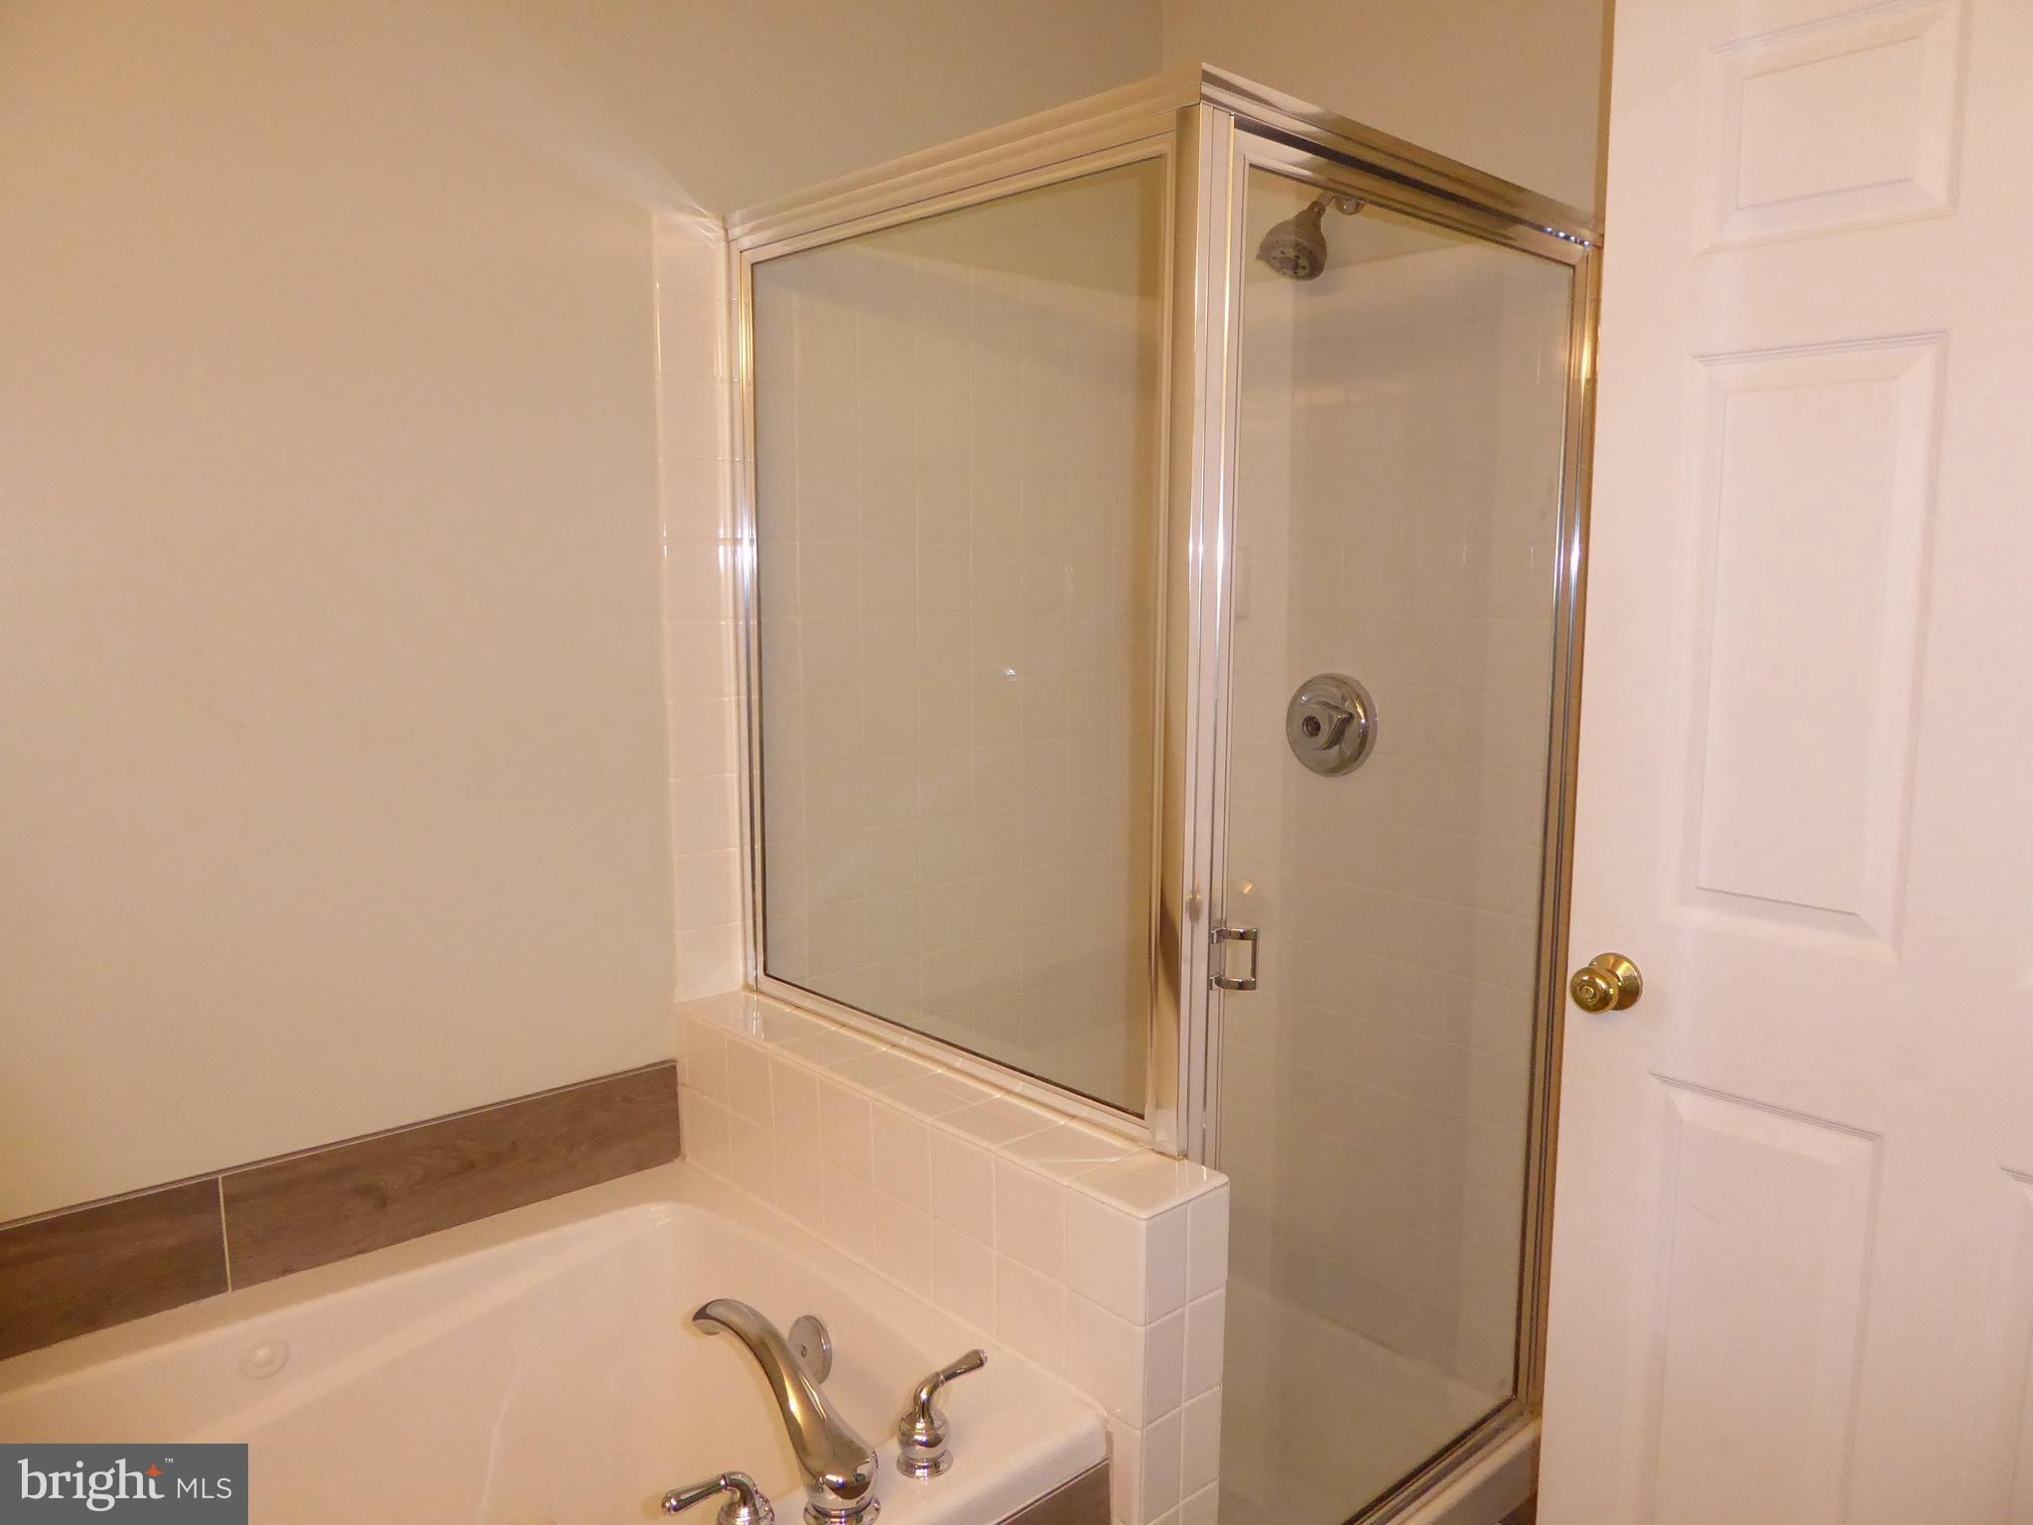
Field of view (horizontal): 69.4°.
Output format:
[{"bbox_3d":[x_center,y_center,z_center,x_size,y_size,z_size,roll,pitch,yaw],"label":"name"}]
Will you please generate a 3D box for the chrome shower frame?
[{"bbox_3d":[0.207,0.130,2.116,0.871,1.766,0.855,-7,11,-42],"label":"chrome shower frame"}]

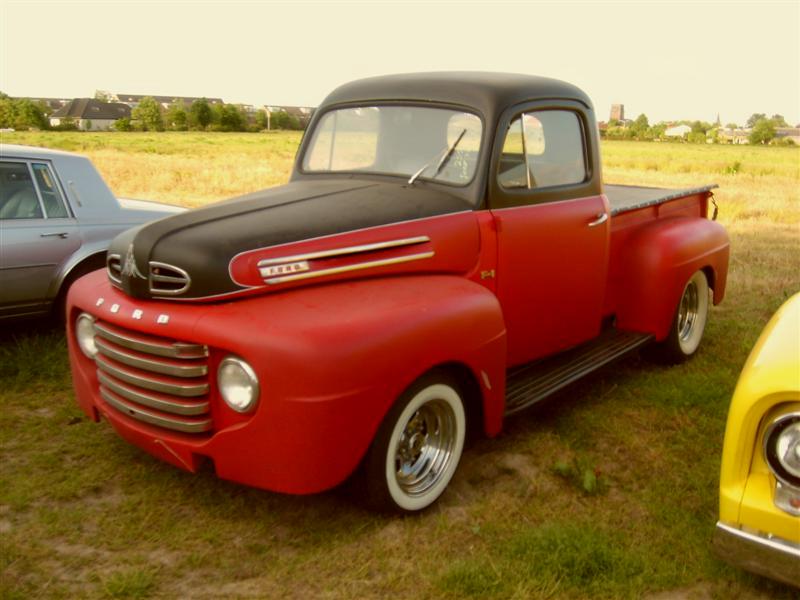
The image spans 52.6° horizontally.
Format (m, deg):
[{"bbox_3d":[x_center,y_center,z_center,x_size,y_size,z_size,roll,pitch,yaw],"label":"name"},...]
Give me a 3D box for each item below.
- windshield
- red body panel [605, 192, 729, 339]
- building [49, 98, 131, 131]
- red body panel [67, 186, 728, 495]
[{"bbox_3d":[-0.064,-0.791,4.115,1.100,0.370,0.110,10,-3,39],"label":"windshield"},{"bbox_3d":[1.842,-0.274,5.365,0.420,0.820,1.850,10,17,39],"label":"red body panel"},{"bbox_3d":[-61.417,-36.692,160.000,9.500,6.400,12.500,7,13,27],"label":"building"},{"bbox_3d":[0.397,-0.169,4.806,1.880,0.970,4.550,10,17,39],"label":"red body panel"}]

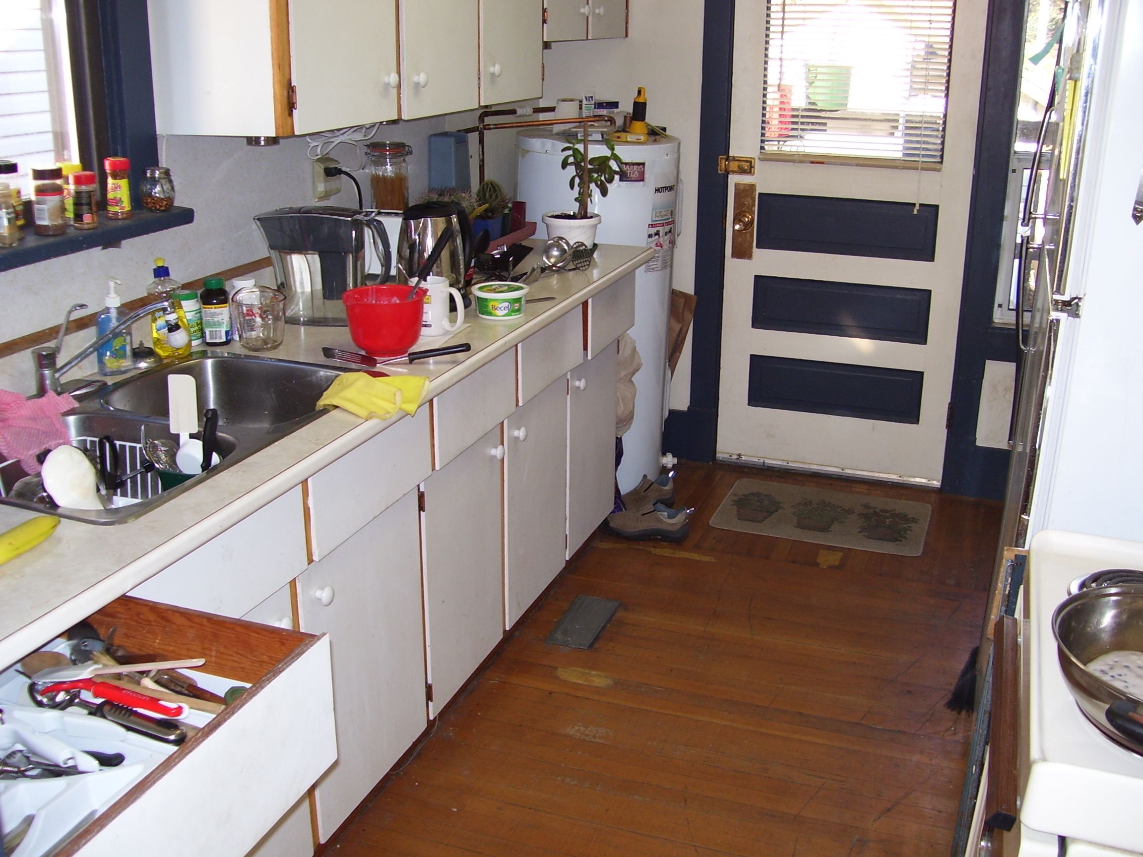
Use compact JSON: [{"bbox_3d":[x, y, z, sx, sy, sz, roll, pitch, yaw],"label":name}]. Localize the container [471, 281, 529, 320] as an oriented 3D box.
[{"bbox_3d":[-0.169,-0.302,2.826,0.137,0.065,0.137,-1,19,-3],"label":"container"}]

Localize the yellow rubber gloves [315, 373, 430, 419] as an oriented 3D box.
[{"bbox_3d":[-0.375,-0.057,2.224,0.165,0.065,0.230,7,20,19],"label":"yellow rubber gloves"}]

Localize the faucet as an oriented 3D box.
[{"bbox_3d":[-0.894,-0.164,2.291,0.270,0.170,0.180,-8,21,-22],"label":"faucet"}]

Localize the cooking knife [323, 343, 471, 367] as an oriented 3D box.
[{"bbox_3d":[-0.371,-0.162,2.486,0.325,0.042,0.070,3,19,9],"label":"cooking knife"}]

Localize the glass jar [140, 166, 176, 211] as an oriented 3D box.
[{"bbox_3d":[-0.834,-0.483,2.399,0.069,0.086,0.069,0,19,0],"label":"glass jar"}]

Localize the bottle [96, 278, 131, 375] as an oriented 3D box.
[{"bbox_3d":[-0.893,-0.198,2.340,0.042,0.184,0.062,14,23,35],"label":"bottle"}]

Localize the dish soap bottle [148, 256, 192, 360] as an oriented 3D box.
[{"bbox_3d":[-0.847,-0.257,2.492,0.088,0.215,0.056,-8,21,-23],"label":"dish soap bottle"}]

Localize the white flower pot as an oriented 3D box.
[{"bbox_3d":[-0.001,-0.610,3.669,0.180,0.097,0.180,0,19,0],"label":"white flower pot"}]

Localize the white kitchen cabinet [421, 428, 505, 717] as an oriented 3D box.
[{"bbox_3d":[-0.492,0.281,2.786,0.550,0.557,0.401,7,20,19],"label":"white kitchen cabinet"}]

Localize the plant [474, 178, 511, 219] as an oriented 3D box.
[{"bbox_3d":[-0.247,-0.720,3.720,0.115,0.120,0.115,-1,19,-4],"label":"plant"}]

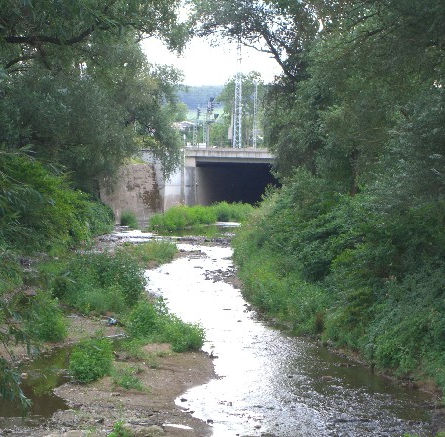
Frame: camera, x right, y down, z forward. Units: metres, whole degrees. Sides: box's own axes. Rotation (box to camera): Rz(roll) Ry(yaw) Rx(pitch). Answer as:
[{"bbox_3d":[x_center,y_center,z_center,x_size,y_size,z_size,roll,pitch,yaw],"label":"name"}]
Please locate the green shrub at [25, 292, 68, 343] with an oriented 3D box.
[{"bbox_3d":[-5.593,3.146,61.000,1.350,1.550,1.300,0,2,0],"label":"green shrub"}]

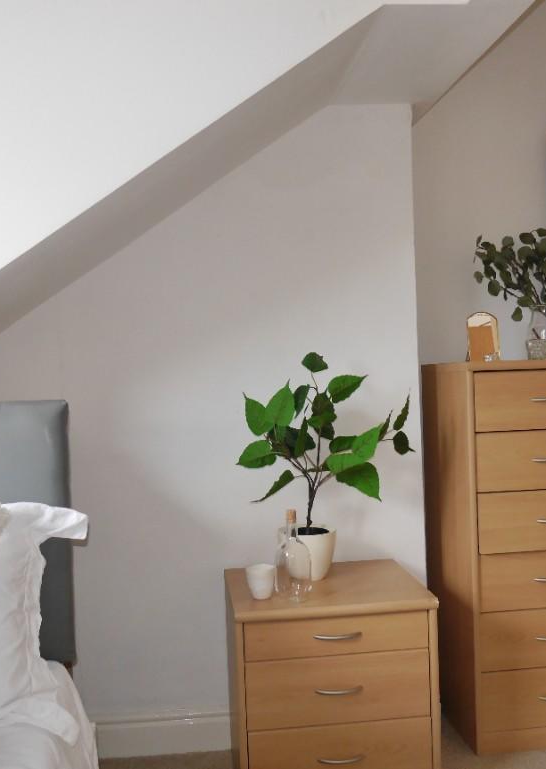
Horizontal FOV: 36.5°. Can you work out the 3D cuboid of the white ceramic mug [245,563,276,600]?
[{"bbox_3d":[-0.030,0.492,2.086,0.075,0.084,0.075,-2,1,-6],"label":"white ceramic mug"}]

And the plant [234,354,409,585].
[{"bbox_3d":[0.129,0.224,2.239,0.455,0.605,0.360,-2,1,-6],"label":"plant"}]

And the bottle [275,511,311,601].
[{"bbox_3d":[0.047,0.417,2.075,0.094,0.228,0.090,-2,1,-6],"label":"bottle"}]

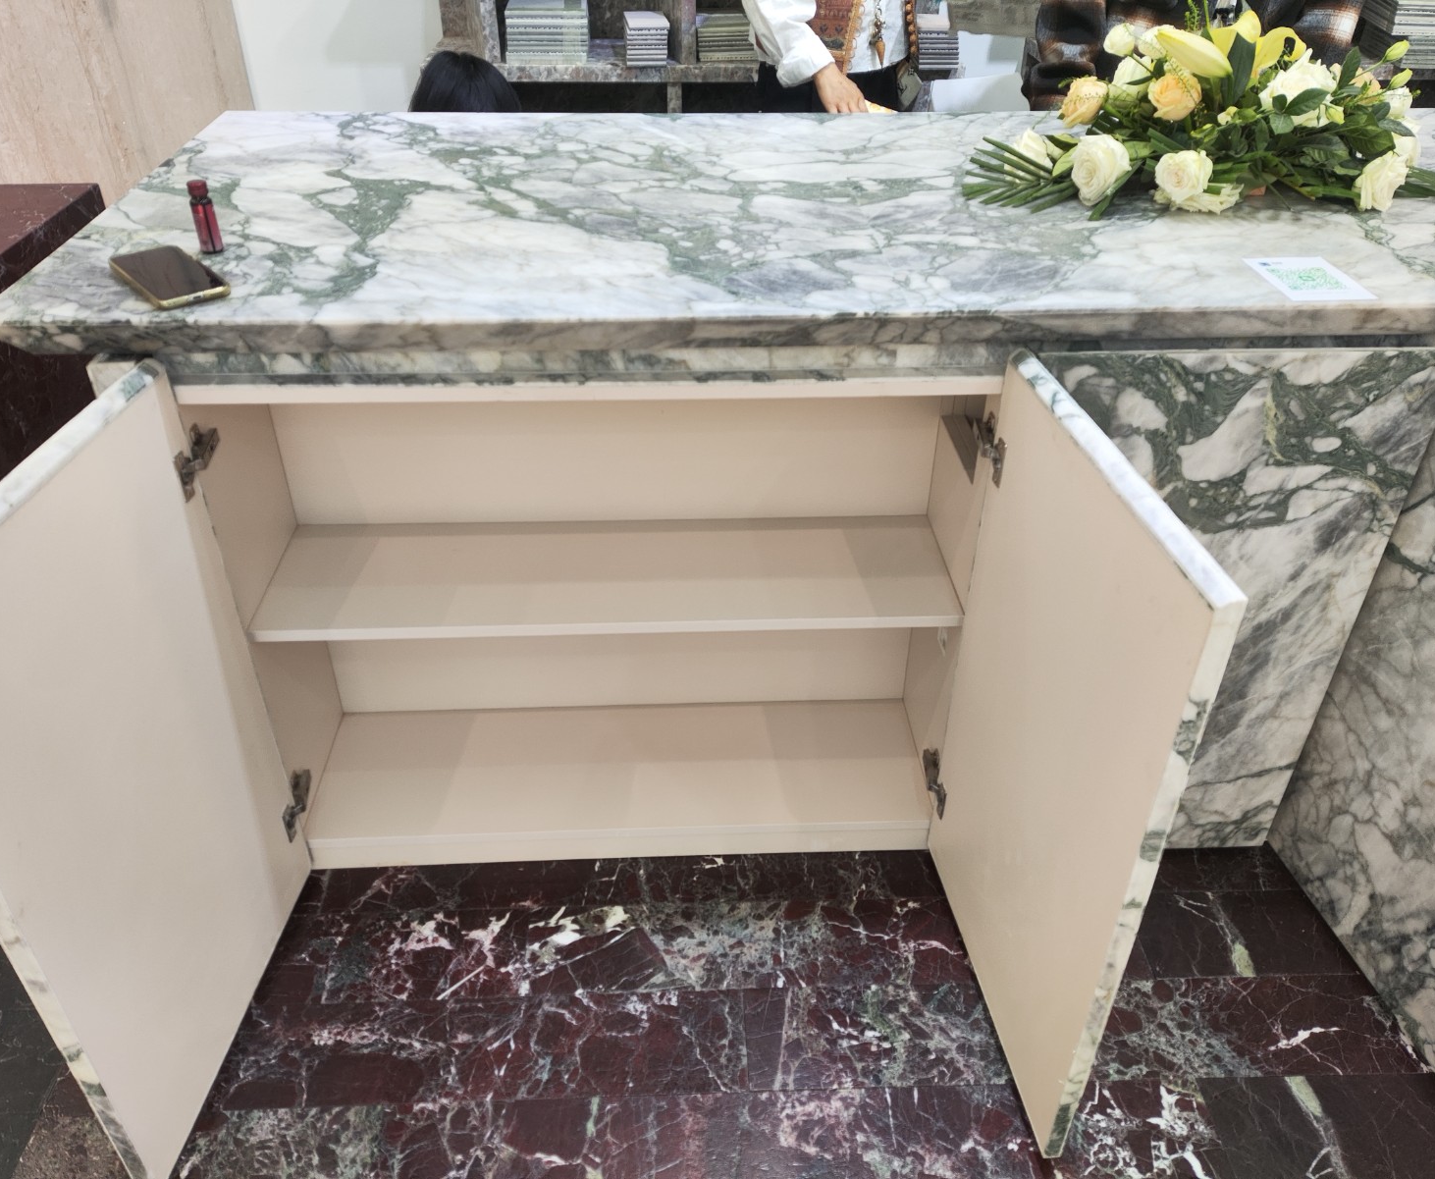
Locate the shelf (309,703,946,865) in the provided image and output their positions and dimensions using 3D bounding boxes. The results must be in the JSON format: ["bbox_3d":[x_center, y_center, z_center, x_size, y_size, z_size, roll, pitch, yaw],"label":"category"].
[{"bbox_3d":[-0.150,0.307,1.772,0.950,0.060,0.280,-1,35,-2],"label":"shelf"}]

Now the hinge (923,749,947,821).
[{"bbox_3d":[0.320,0.283,1.636,0.030,0.060,0.100,-1,35,-2],"label":"hinge"}]

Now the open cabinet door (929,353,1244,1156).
[{"bbox_3d":[0.367,0.207,1.259,0.028,0.802,0.481,-3,35,-5],"label":"open cabinet door"}]

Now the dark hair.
[{"bbox_3d":[-0.455,-0.836,1.994,0.215,0.240,0.230,-1,35,-2],"label":"dark hair"}]

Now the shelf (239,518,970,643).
[{"bbox_3d":[-0.149,-0.021,1.556,0.950,0.020,0.260,-1,35,-2],"label":"shelf"}]

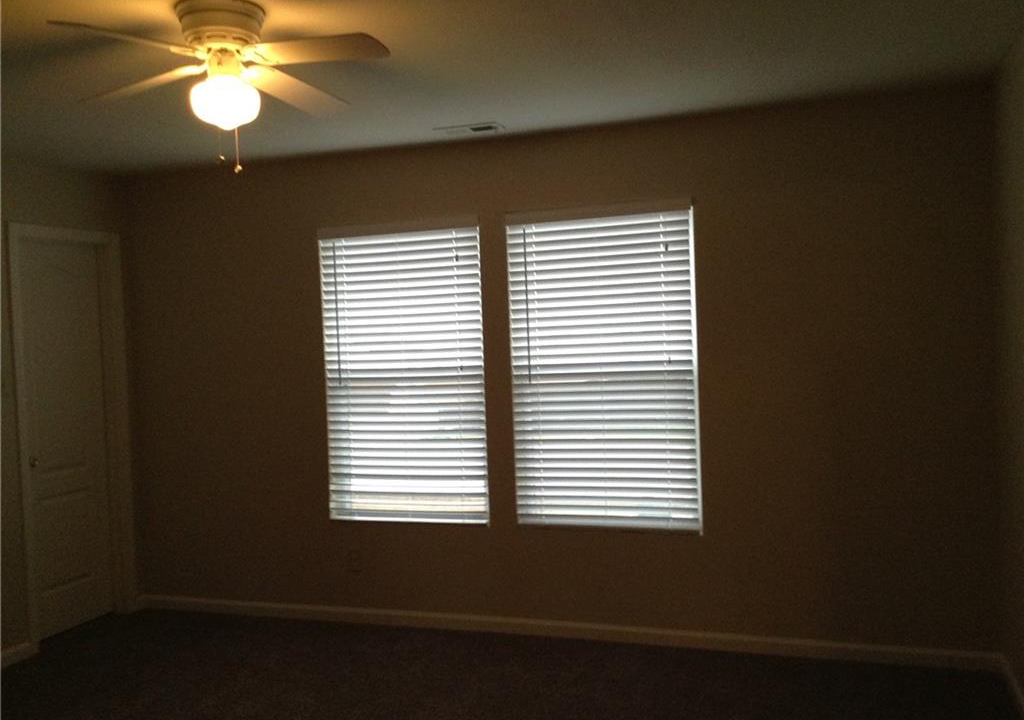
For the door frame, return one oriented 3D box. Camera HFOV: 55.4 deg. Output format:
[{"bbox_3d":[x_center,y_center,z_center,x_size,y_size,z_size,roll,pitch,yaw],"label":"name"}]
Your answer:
[{"bbox_3d":[-2.325,0.365,5.125,0.125,2.102,0.765,-2,2,19],"label":"door frame"}]

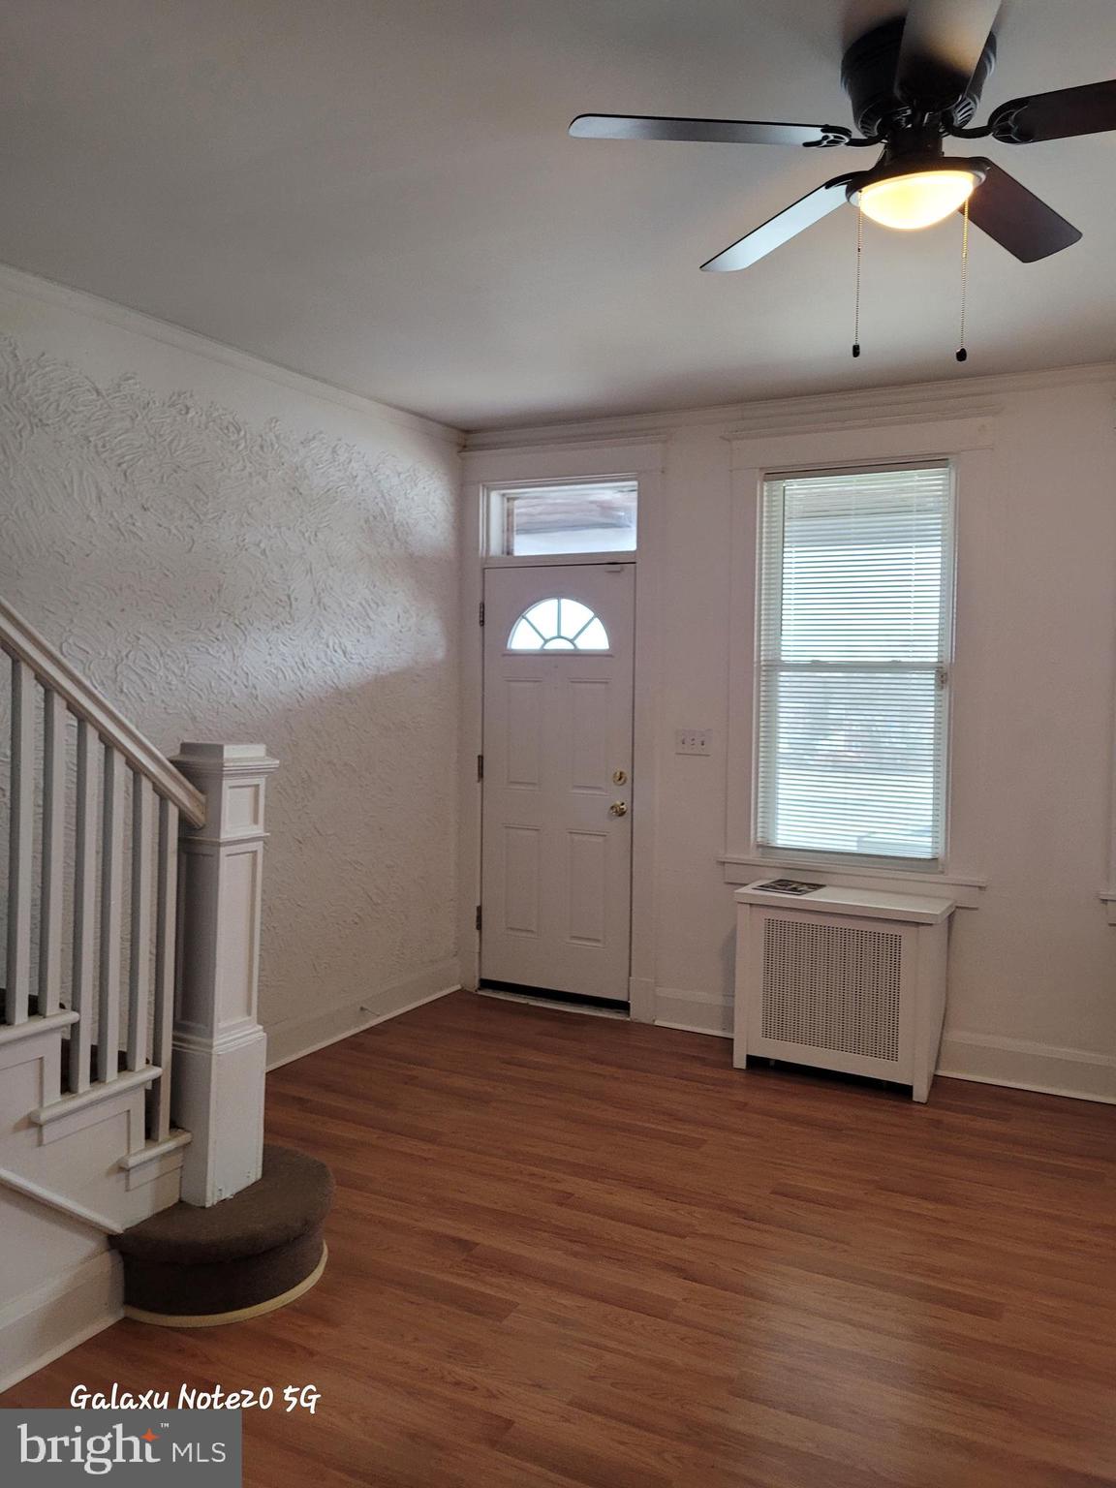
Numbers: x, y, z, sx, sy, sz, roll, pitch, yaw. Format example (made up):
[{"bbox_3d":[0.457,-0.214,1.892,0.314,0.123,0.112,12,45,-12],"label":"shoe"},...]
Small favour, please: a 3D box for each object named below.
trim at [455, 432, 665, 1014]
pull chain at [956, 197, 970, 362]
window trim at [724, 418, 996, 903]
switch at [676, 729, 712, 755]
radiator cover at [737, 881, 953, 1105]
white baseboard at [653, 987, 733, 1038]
[{"bbox_3d":[-0.013,-0.072,5.281,1.067,2.655,0.080,3,4,29],"label":"trim"},{"bbox_3d":[0.780,-0.893,2.145,0.018,0.318,0.018,3,4,29],"label":"pull chain"},{"bbox_3d":[1.191,-0.331,4.596,1.090,1.919,0.080,3,4,29],"label":"window trim"},{"bbox_3d":[0.596,-0.007,4.950,0.159,0.113,0.018,3,4,29],"label":"switch"},{"bbox_3d":[1.129,0.964,4.458,0.790,0.714,0.305,3,4,29],"label":"radiator cover"},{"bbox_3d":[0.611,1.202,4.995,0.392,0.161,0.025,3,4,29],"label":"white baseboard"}]

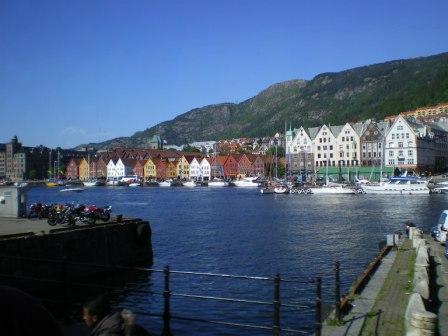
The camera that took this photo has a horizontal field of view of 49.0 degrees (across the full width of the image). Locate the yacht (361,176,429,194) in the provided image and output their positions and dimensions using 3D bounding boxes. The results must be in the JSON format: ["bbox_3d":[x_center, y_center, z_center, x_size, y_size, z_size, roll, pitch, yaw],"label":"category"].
[{"bbox_3d":[54.731,5.194,158.000,20.250,6.120,5.300,-1,-1,31],"label":"yacht"}]

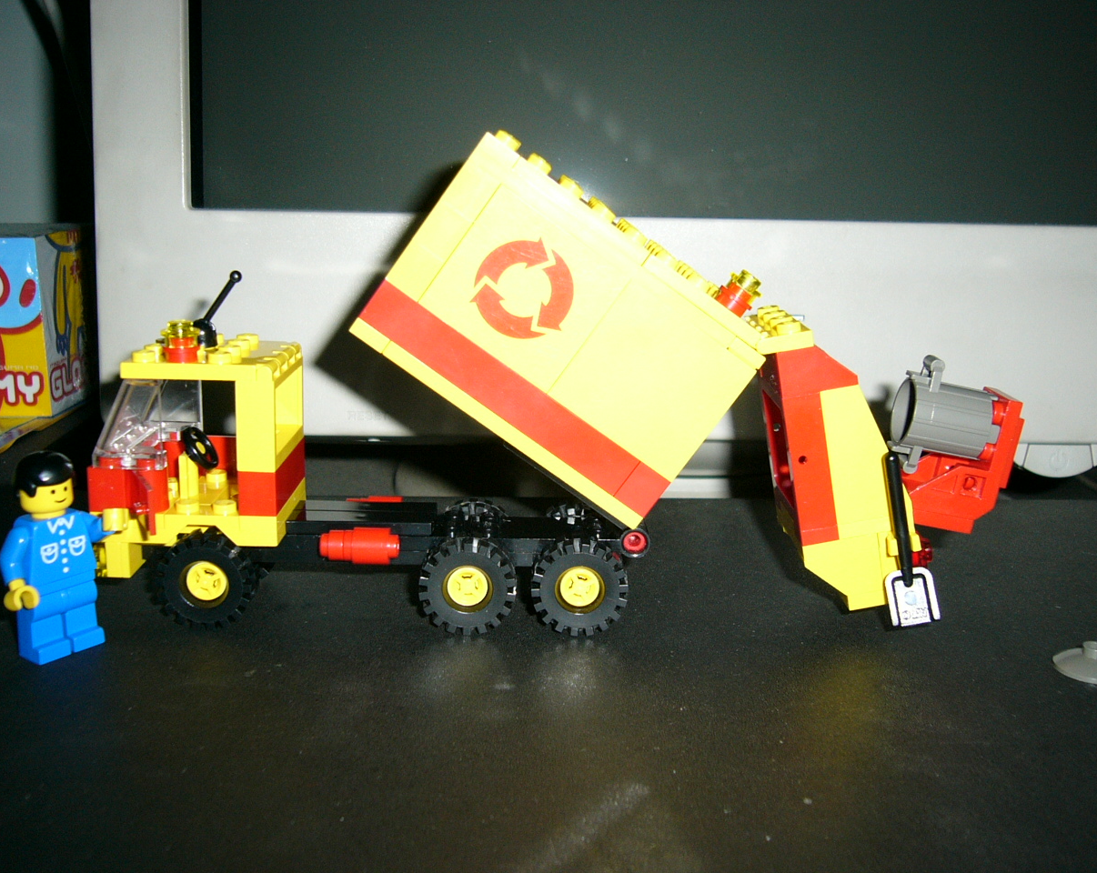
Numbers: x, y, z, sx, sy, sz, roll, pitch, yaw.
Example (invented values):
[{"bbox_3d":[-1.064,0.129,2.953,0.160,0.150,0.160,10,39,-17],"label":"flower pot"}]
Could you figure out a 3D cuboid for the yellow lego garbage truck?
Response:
[{"bbox_3d":[0.002,-0.013,0.261,0.200,0.106,0.041,1,12,-1],"label":"yellow lego garbage truck"}]

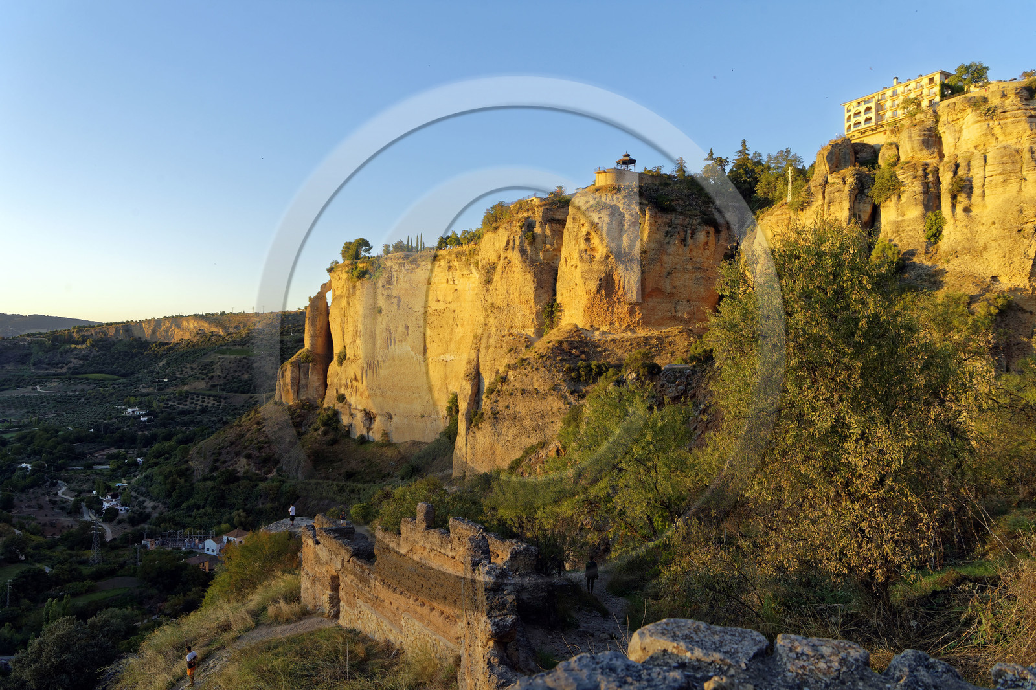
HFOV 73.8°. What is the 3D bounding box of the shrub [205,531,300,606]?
[{"bbox_3d":[-16.803,14.067,43.500,5.300,4.000,4.300,0,-1,0],"label":"shrub"}]

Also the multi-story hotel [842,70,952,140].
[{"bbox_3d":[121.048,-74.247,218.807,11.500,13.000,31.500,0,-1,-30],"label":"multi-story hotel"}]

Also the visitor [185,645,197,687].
[{"bbox_3d":[-13.860,13.629,29.300,0.360,1.710,0.500,0,-1,31],"label":"visitor"}]

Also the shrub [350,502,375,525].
[{"bbox_3d":[-14.631,15.841,65.000,2.200,2.000,2.100,0,-1,0],"label":"shrub"}]

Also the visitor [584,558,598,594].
[{"bbox_3d":[3.380,10.650,31.900,0.560,1.680,0.360,0,-2,-7],"label":"visitor"}]

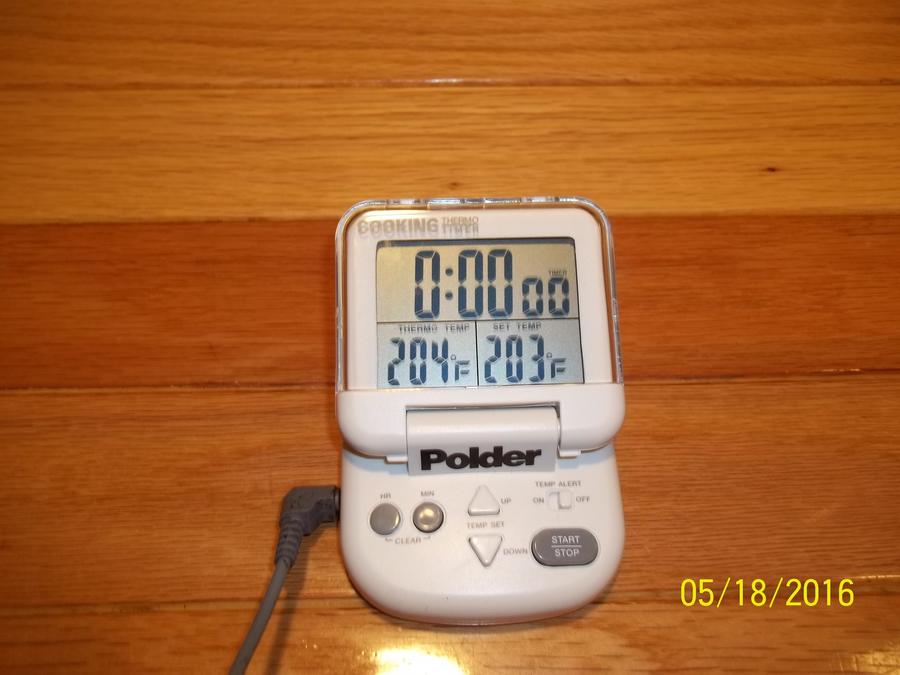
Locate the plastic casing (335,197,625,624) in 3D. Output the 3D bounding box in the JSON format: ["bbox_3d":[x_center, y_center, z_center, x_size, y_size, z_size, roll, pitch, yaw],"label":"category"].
[{"bbox_3d":[0.008,0.017,0.205,0.069,0.041,0.101,-1,65,-3],"label":"plastic casing"}]

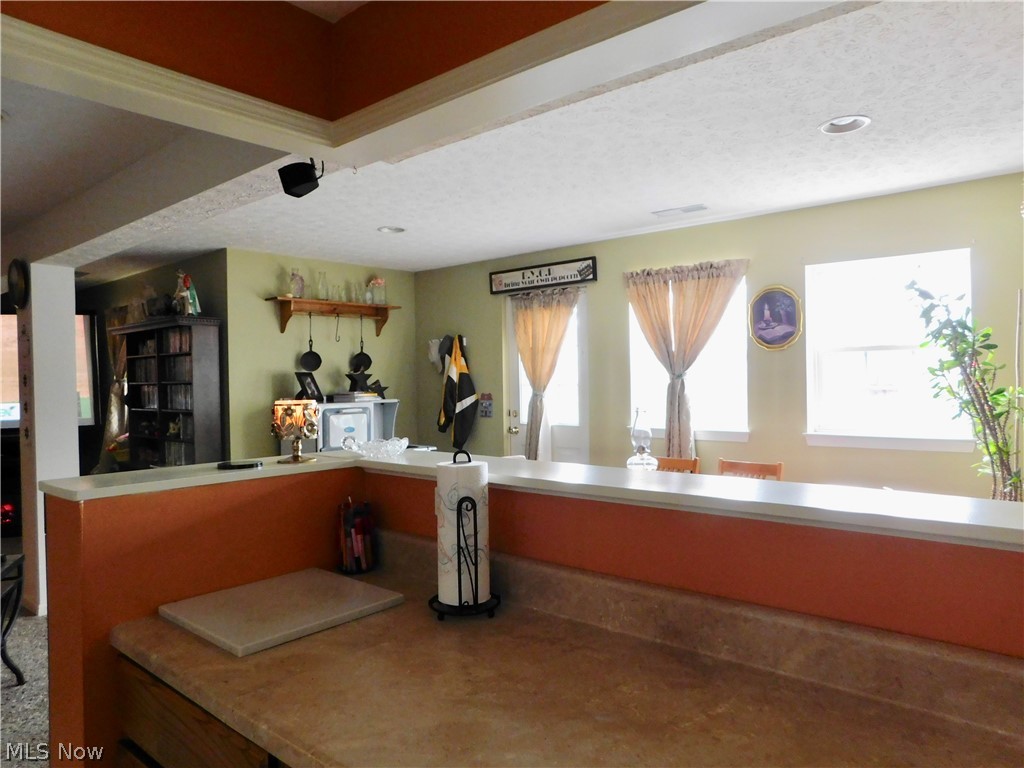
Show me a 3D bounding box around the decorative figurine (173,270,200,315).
[{"bbox_3d":[-2.579,-0.690,5.394,0.200,0.380,0.150,-1,1,41],"label":"decorative figurine"}]

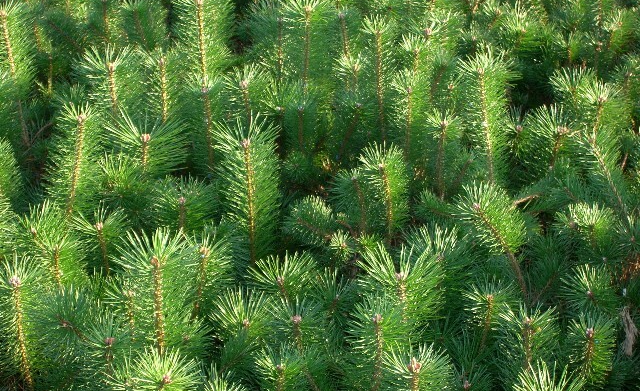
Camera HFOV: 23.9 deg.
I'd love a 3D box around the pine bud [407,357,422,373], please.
[{"bbox_3d":[0.125,0.224,2.000,0.019,0.021,0.018,0,32,0],"label":"pine bud"}]

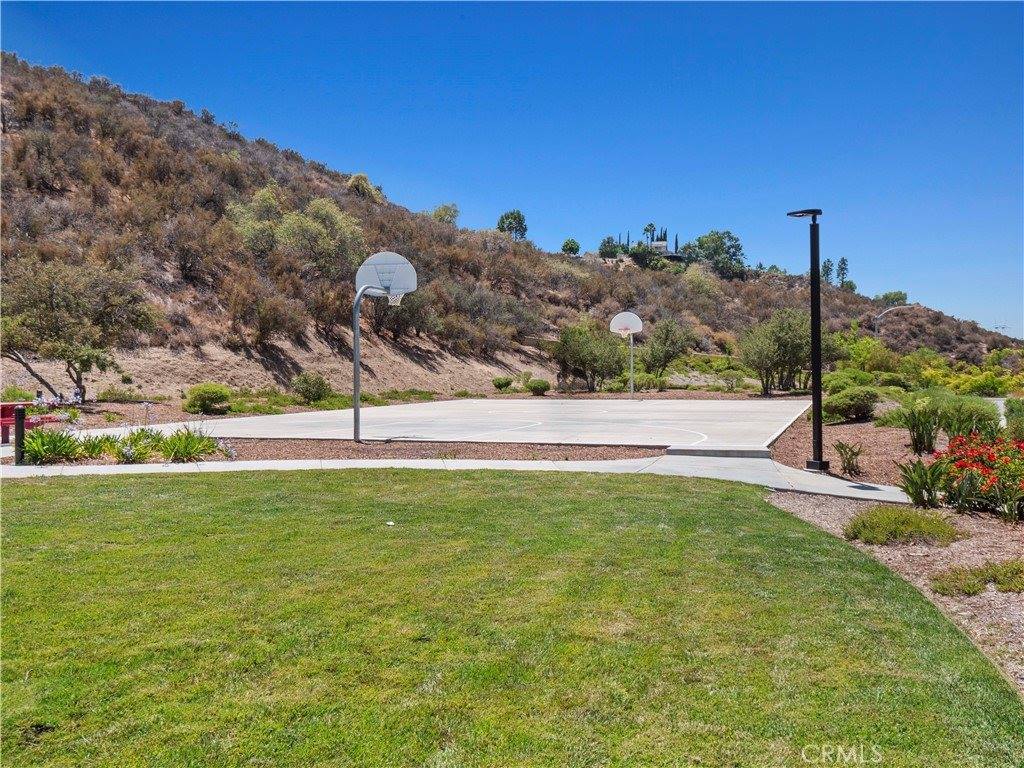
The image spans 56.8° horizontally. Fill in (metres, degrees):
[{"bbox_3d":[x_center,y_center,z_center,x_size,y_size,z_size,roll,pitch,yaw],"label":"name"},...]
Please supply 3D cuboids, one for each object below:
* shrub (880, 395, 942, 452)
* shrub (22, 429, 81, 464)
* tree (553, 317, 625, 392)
[{"bbox_3d":[7.451,0.785,17.700,1.180,1.070,1.050,0,1,0],"label":"shrub"},{"bbox_3d":[-7.589,1.030,15.600,0.950,0.590,0.850,-1,1,0],"label":"shrub"},{"bbox_3d":[3.798,-1.465,47.000,3.600,3.720,3.400,-1,1,0],"label":"tree"}]

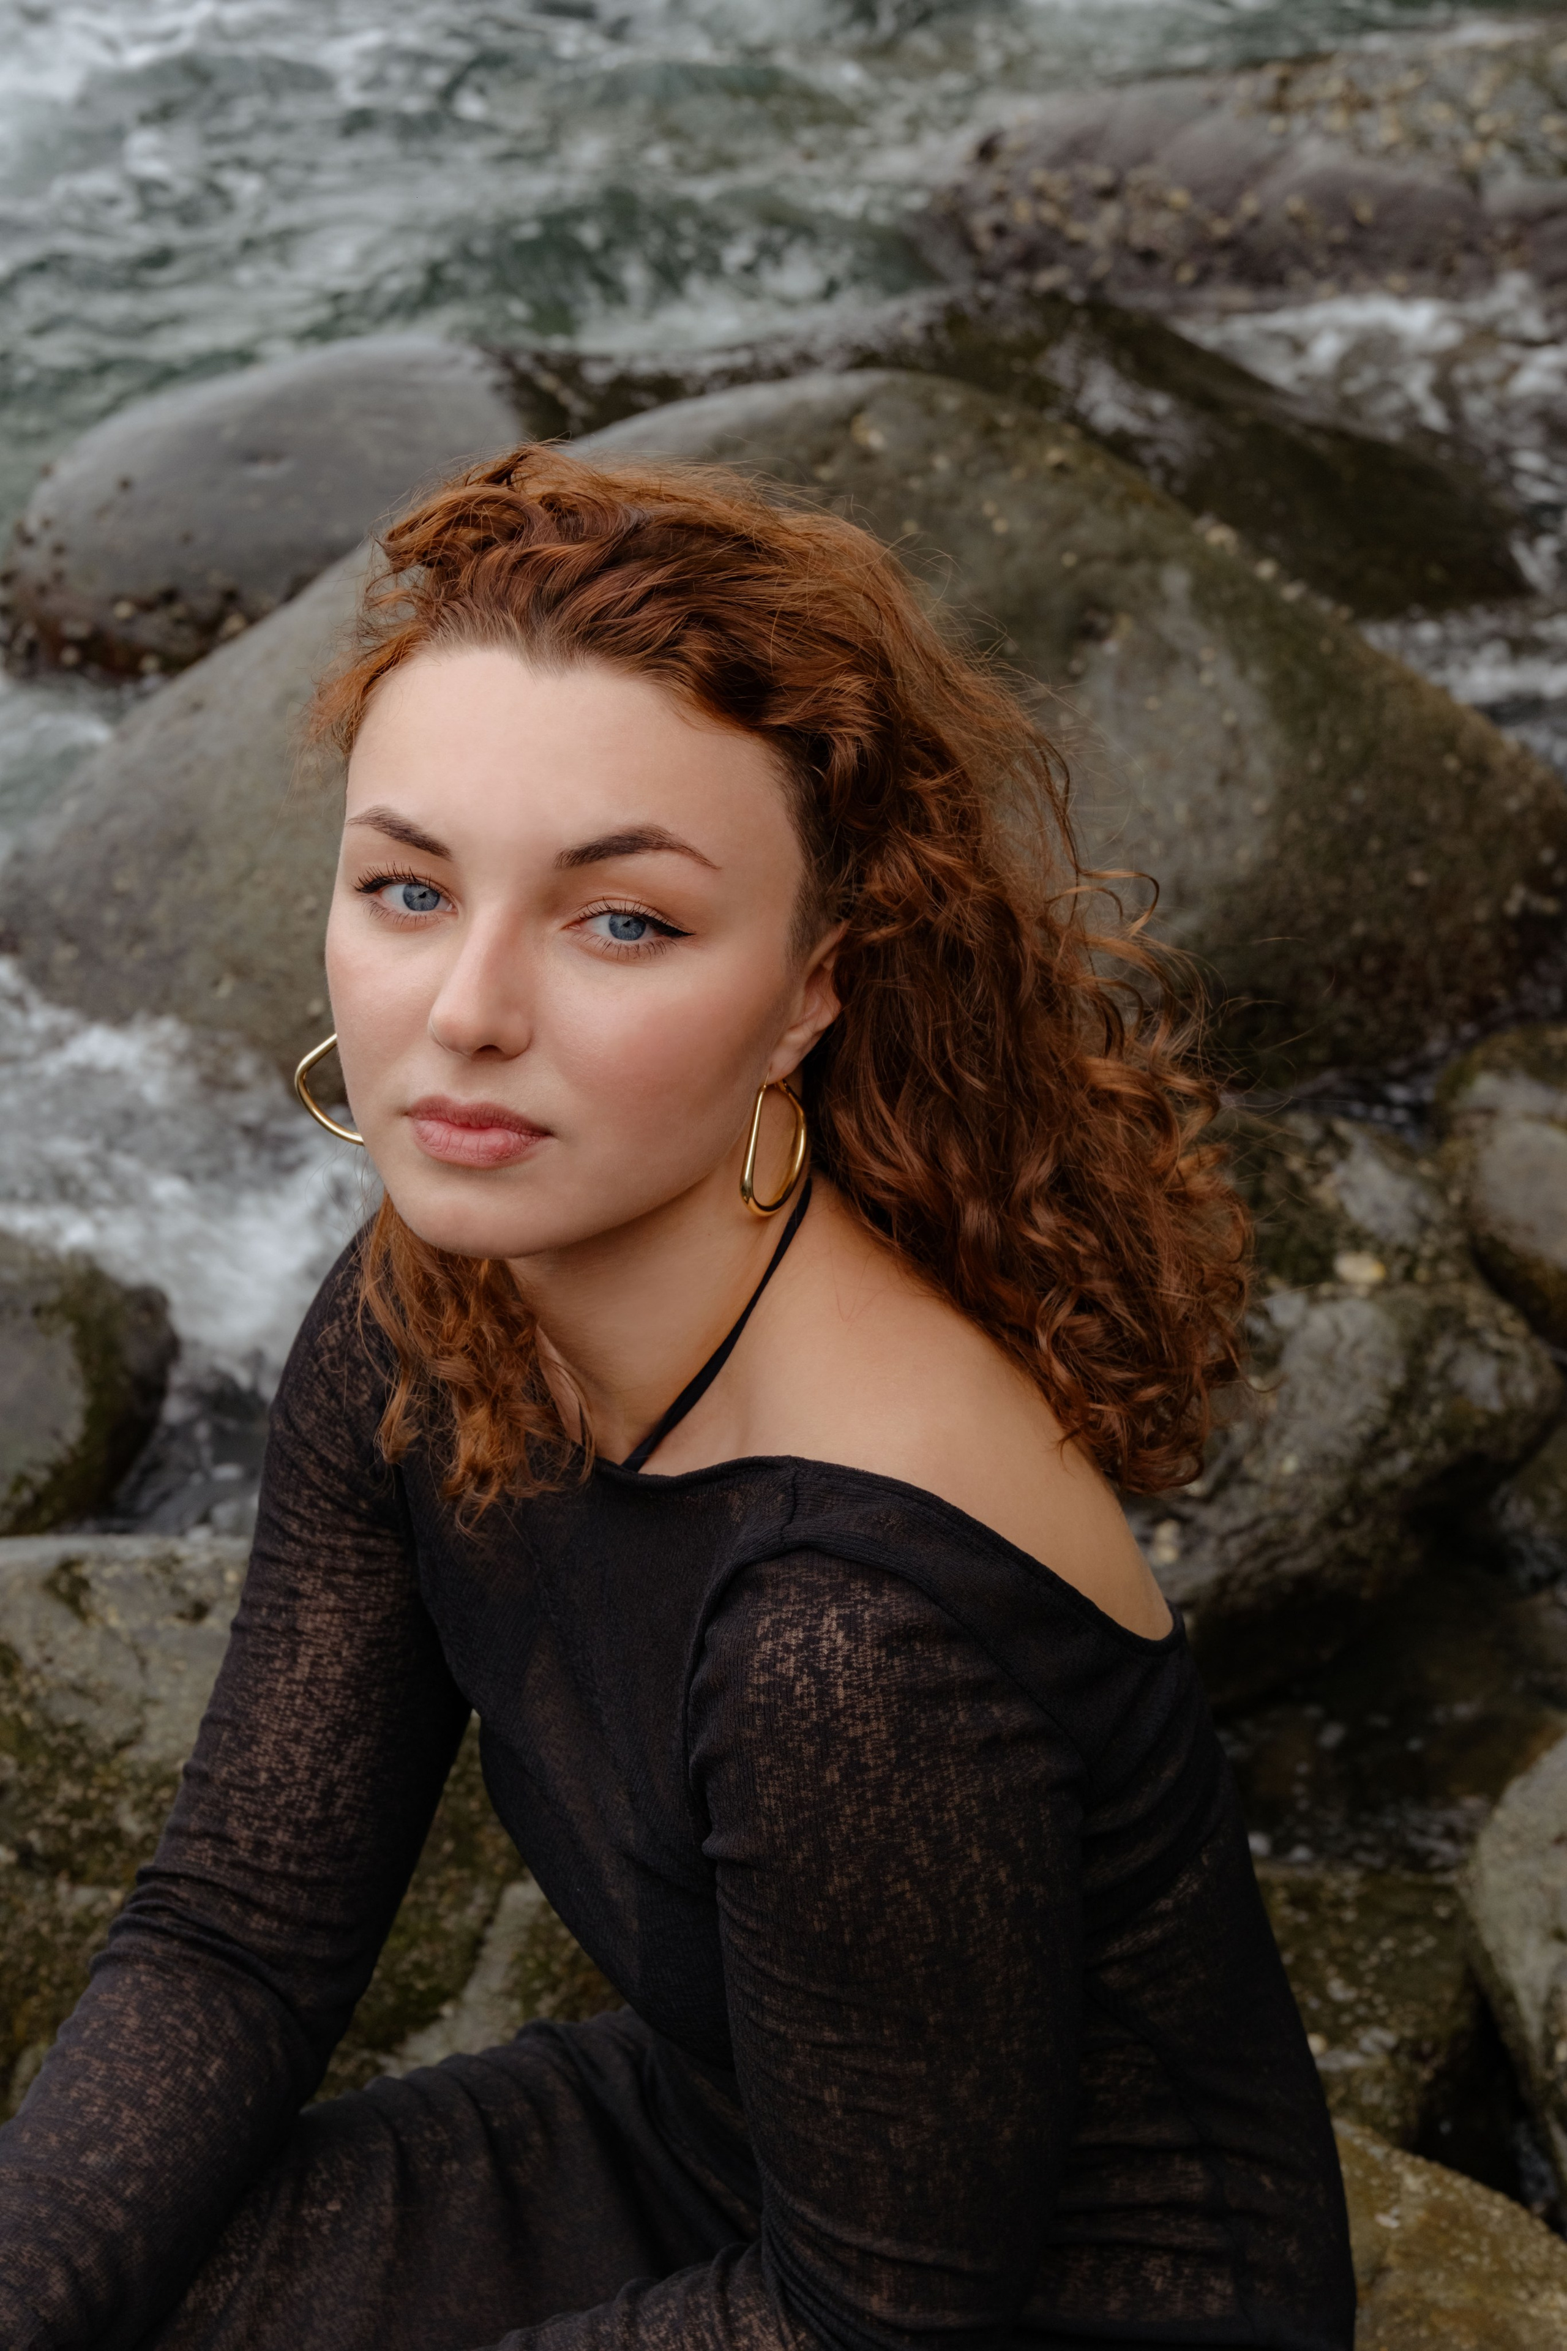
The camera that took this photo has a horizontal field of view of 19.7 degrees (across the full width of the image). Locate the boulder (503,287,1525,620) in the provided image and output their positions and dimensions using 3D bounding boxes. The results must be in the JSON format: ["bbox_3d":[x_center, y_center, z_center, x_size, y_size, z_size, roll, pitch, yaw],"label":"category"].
[{"bbox_3d":[0.245,-0.765,4.800,1.100,0.350,0.650,4,24,9],"label":"boulder"}]

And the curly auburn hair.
[{"bbox_3d":[0.002,-0.065,1.430,0.265,0.325,0.260,11,17,24],"label":"curly auburn hair"}]

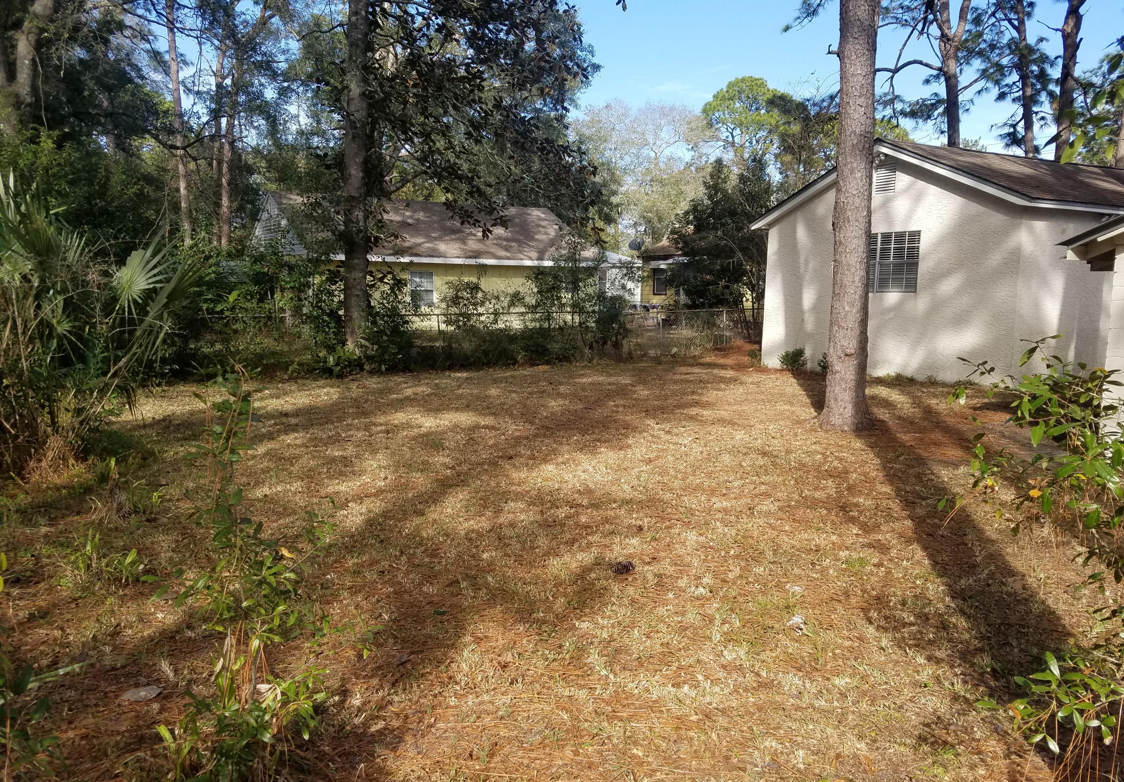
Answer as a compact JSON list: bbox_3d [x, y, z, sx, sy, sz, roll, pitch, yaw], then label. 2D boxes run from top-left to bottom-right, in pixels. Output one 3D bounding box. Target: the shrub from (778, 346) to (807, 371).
[{"bbox_3d":[4.382,-0.576,16.023,0.450,0.440,0.500,-4,8,-31],"label":"shrub"}]

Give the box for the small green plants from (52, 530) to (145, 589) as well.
[{"bbox_3d":[-2.428,0.859,4.393,0.430,0.270,0.370,0,7,0],"label":"small green plants"}]

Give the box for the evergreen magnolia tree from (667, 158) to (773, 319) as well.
[{"bbox_3d":[4.927,-4.216,25.609,3.400,5.480,3.200,0,7,0],"label":"evergreen magnolia tree"}]

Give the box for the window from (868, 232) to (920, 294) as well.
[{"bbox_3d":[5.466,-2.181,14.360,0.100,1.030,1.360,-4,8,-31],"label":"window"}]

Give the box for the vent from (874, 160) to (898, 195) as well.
[{"bbox_3d":[5.432,-3.578,14.256,0.070,0.560,0.470,-4,8,-31],"label":"vent"}]

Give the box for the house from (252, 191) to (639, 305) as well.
[{"bbox_3d":[-5.593,-5.564,36.802,13.700,5.400,9.400,-4,8,-31],"label":"house"}]

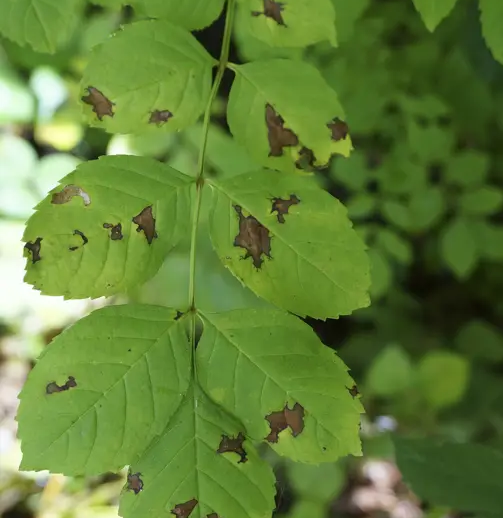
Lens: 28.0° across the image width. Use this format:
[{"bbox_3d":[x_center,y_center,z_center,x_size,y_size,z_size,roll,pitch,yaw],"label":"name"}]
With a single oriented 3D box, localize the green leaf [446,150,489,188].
[{"bbox_3d":[0.203,-0.084,0.950,0.040,0.018,0.043,0,56,0],"label":"green leaf"}]

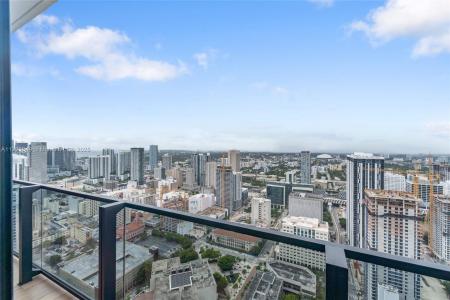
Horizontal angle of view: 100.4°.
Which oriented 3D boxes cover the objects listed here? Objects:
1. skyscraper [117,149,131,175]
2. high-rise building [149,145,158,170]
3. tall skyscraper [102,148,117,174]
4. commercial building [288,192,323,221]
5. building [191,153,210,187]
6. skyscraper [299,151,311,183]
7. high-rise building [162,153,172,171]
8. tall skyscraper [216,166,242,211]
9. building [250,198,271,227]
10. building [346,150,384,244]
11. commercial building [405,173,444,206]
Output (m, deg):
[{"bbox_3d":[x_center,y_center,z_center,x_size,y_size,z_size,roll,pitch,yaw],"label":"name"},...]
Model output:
[{"bbox_3d":[-578.140,80.910,1073.910,24.000,135.000,64.000,0,0,28],"label":"skyscraper"},{"bbox_3d":[-446.760,61.700,1182.210,46.000,178.000,26.000,0,0,28],"label":"high-rise building"},{"bbox_3d":[-724.230,68.004,1185.000,48.000,154.000,54.000,1,0,24],"label":"tall skyscraper"},{"bbox_3d":[144.855,118.954,337.000,53.000,71.000,40.000,1,0,24],"label":"commercial building"},{"bbox_3d":[-101.320,83.003,800.000,50.000,136.000,48.000,1,0,24],"label":"building"},{"bbox_3d":[333.650,84.090,778.380,32.000,153.000,36.000,0,0,28],"label":"skyscraper"},{"bbox_3d":[-395.990,98.700,1257.510,34.000,106.000,33.000,0,0,28],"label":"high-rise building"},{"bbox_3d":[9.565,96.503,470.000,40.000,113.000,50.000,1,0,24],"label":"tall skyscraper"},{"bbox_3d":[73.420,125.910,379.750,33.500,59.000,22.500,0,0,28],"label":"building"},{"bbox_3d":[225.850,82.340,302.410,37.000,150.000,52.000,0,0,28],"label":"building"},{"bbox_3d":[565.560,121.090,534.080,60.000,84.000,43.000,0,0,28],"label":"commercial building"}]

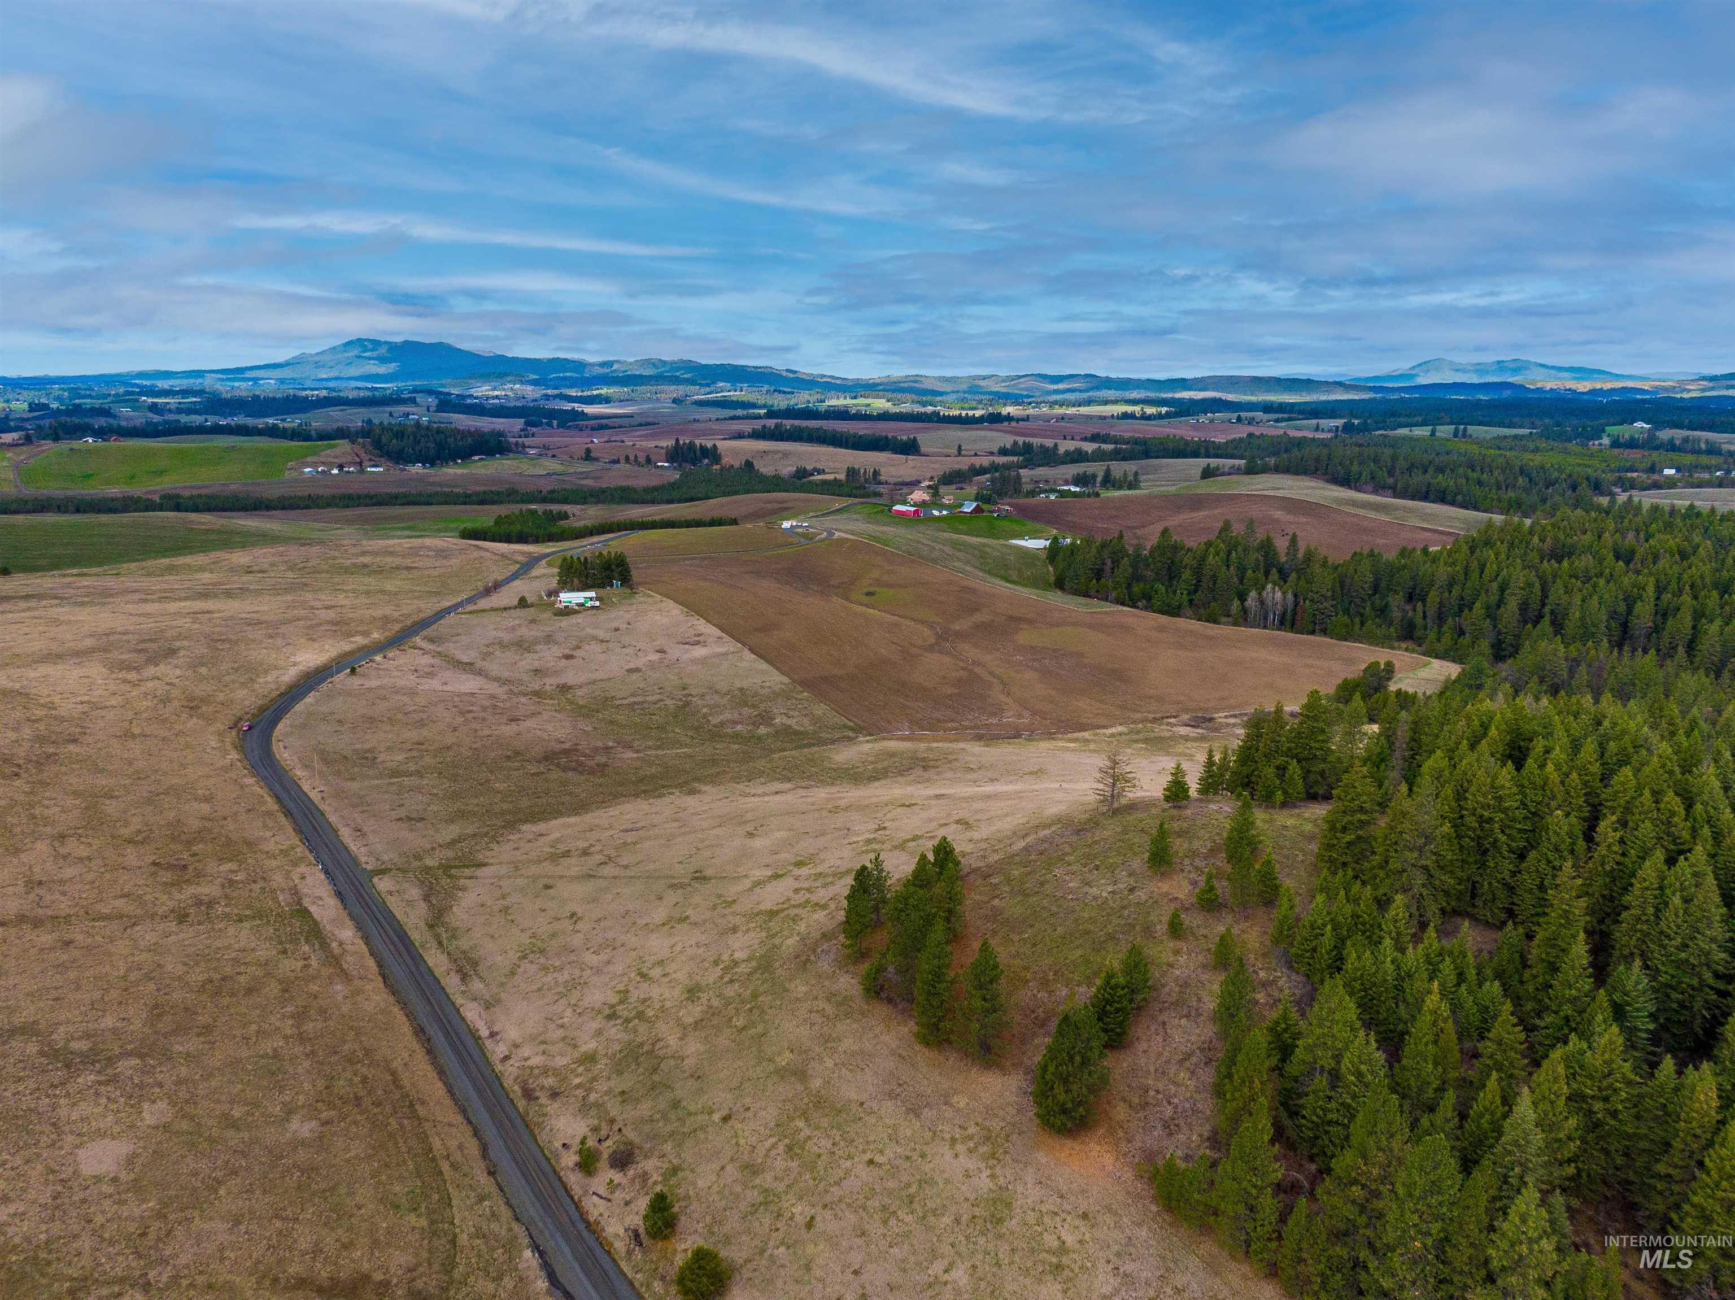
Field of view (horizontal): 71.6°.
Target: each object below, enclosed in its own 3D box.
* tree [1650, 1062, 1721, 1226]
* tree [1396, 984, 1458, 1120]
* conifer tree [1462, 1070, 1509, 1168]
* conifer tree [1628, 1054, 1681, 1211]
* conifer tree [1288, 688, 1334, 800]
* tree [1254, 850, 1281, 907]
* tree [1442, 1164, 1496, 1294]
[{"bbox_3d":[107.930,65.180,157.730,7.470,24.640,7.470,0,12,0],"label":"tree"},{"bbox_3d":[82.660,60.190,177.790,8.620,23.740,8.620,0,12,0],"label":"tree"},{"bbox_3d":[87.190,66.870,169.030,6.290,16.470,6.290,0,12,0],"label":"conifer tree"},{"bbox_3d":[82.330,50.580,125.710,5.360,18.500,5.360,0,13,0],"label":"conifer tree"},{"bbox_3d":[86.430,18.470,234.470,8.460,21.770,8.460,0,13,0],"label":"conifer tree"},{"bbox_3d":[79.080,45.200,237.070,5.340,11.430,5.340,0,12,0],"label":"tree"},{"bbox_3d":[54.150,53.360,108.190,4.610,16.710,4.610,0,13,0],"label":"tree"}]

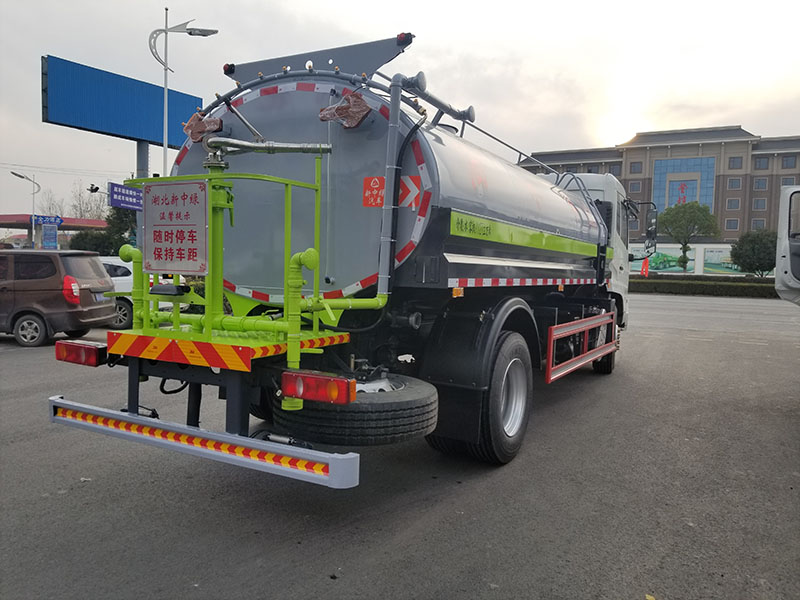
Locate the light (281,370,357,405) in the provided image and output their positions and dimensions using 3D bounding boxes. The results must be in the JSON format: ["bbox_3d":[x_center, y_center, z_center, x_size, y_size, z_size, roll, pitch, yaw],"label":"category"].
[{"bbox_3d":[-0.400,0.427,2.965,0.425,0.125,0.085,2,3,30],"label":"light"}]

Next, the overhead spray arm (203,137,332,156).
[{"bbox_3d":[-0.778,-0.906,3.578,0.770,0.120,0.240,0,3,-9],"label":"overhead spray arm"}]

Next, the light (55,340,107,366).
[{"bbox_3d":[-2.102,0.348,3.960,0.455,0.130,0.085,2,3,30],"label":"light"}]

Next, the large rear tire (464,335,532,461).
[{"bbox_3d":[0.744,0.744,4.747,0.280,1.015,1.015,2,3,30],"label":"large rear tire"}]

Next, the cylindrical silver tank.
[{"bbox_3d":[0.392,-0.787,6.200,2.330,1.520,4.800,2,3,30],"label":"cylindrical silver tank"}]

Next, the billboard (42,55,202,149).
[{"bbox_3d":[-28.376,-19.984,63.404,1.400,6.109,17.004,3,3,36],"label":"billboard"}]

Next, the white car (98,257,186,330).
[{"bbox_3d":[-8.063,-0.240,15.215,4.650,1.720,1.840,1,3,0],"label":"white car"}]

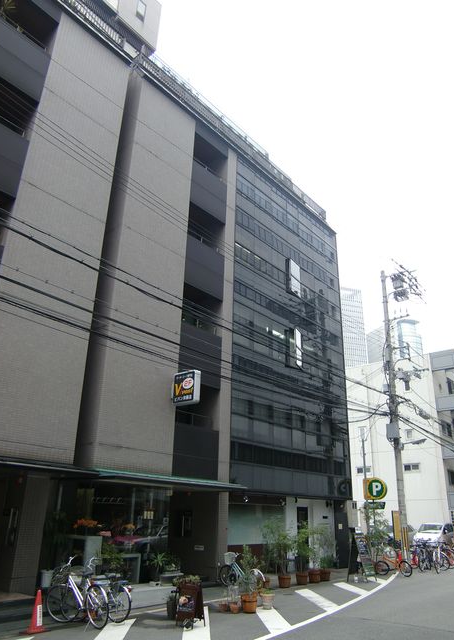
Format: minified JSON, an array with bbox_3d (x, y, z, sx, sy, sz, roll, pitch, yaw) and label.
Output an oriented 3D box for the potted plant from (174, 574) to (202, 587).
[{"bbox_3d":[-0.794,5.243,10.400,0.500,0.300,0.380,-16,-28,38],"label":"potted plant"}]

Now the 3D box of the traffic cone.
[{"bbox_3d":[-3.395,5.220,9.325,0.390,0.680,0.390,3,-21,-4],"label":"traffic cone"}]

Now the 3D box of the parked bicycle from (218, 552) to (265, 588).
[{"bbox_3d":[0.403,7.305,15.111,1.690,1.000,0.550,-17,-28,38],"label":"parked bicycle"}]

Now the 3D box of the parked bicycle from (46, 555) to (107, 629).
[{"bbox_3d":[-2.768,5.220,9.856,1.800,1.070,0.580,-17,-28,38],"label":"parked bicycle"}]

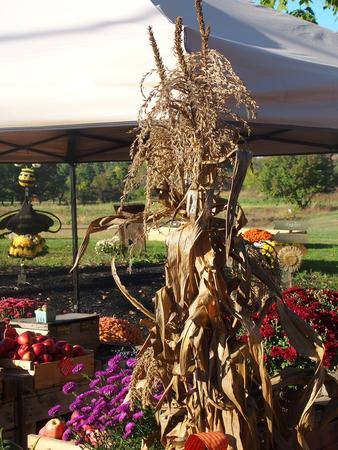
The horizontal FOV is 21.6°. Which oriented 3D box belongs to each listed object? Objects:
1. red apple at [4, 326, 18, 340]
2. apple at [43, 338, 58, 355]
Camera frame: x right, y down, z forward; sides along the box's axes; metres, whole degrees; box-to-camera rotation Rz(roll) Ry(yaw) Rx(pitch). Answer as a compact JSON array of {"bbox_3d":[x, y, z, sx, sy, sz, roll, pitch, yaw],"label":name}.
[{"bbox_3d":[-0.908,0.626,5.100,0.077,0.072,0.077,-1,0,0],"label":"red apple"},{"bbox_3d":[-0.680,0.694,5.070,0.076,0.071,0.076,-1,0,0],"label":"apple"}]

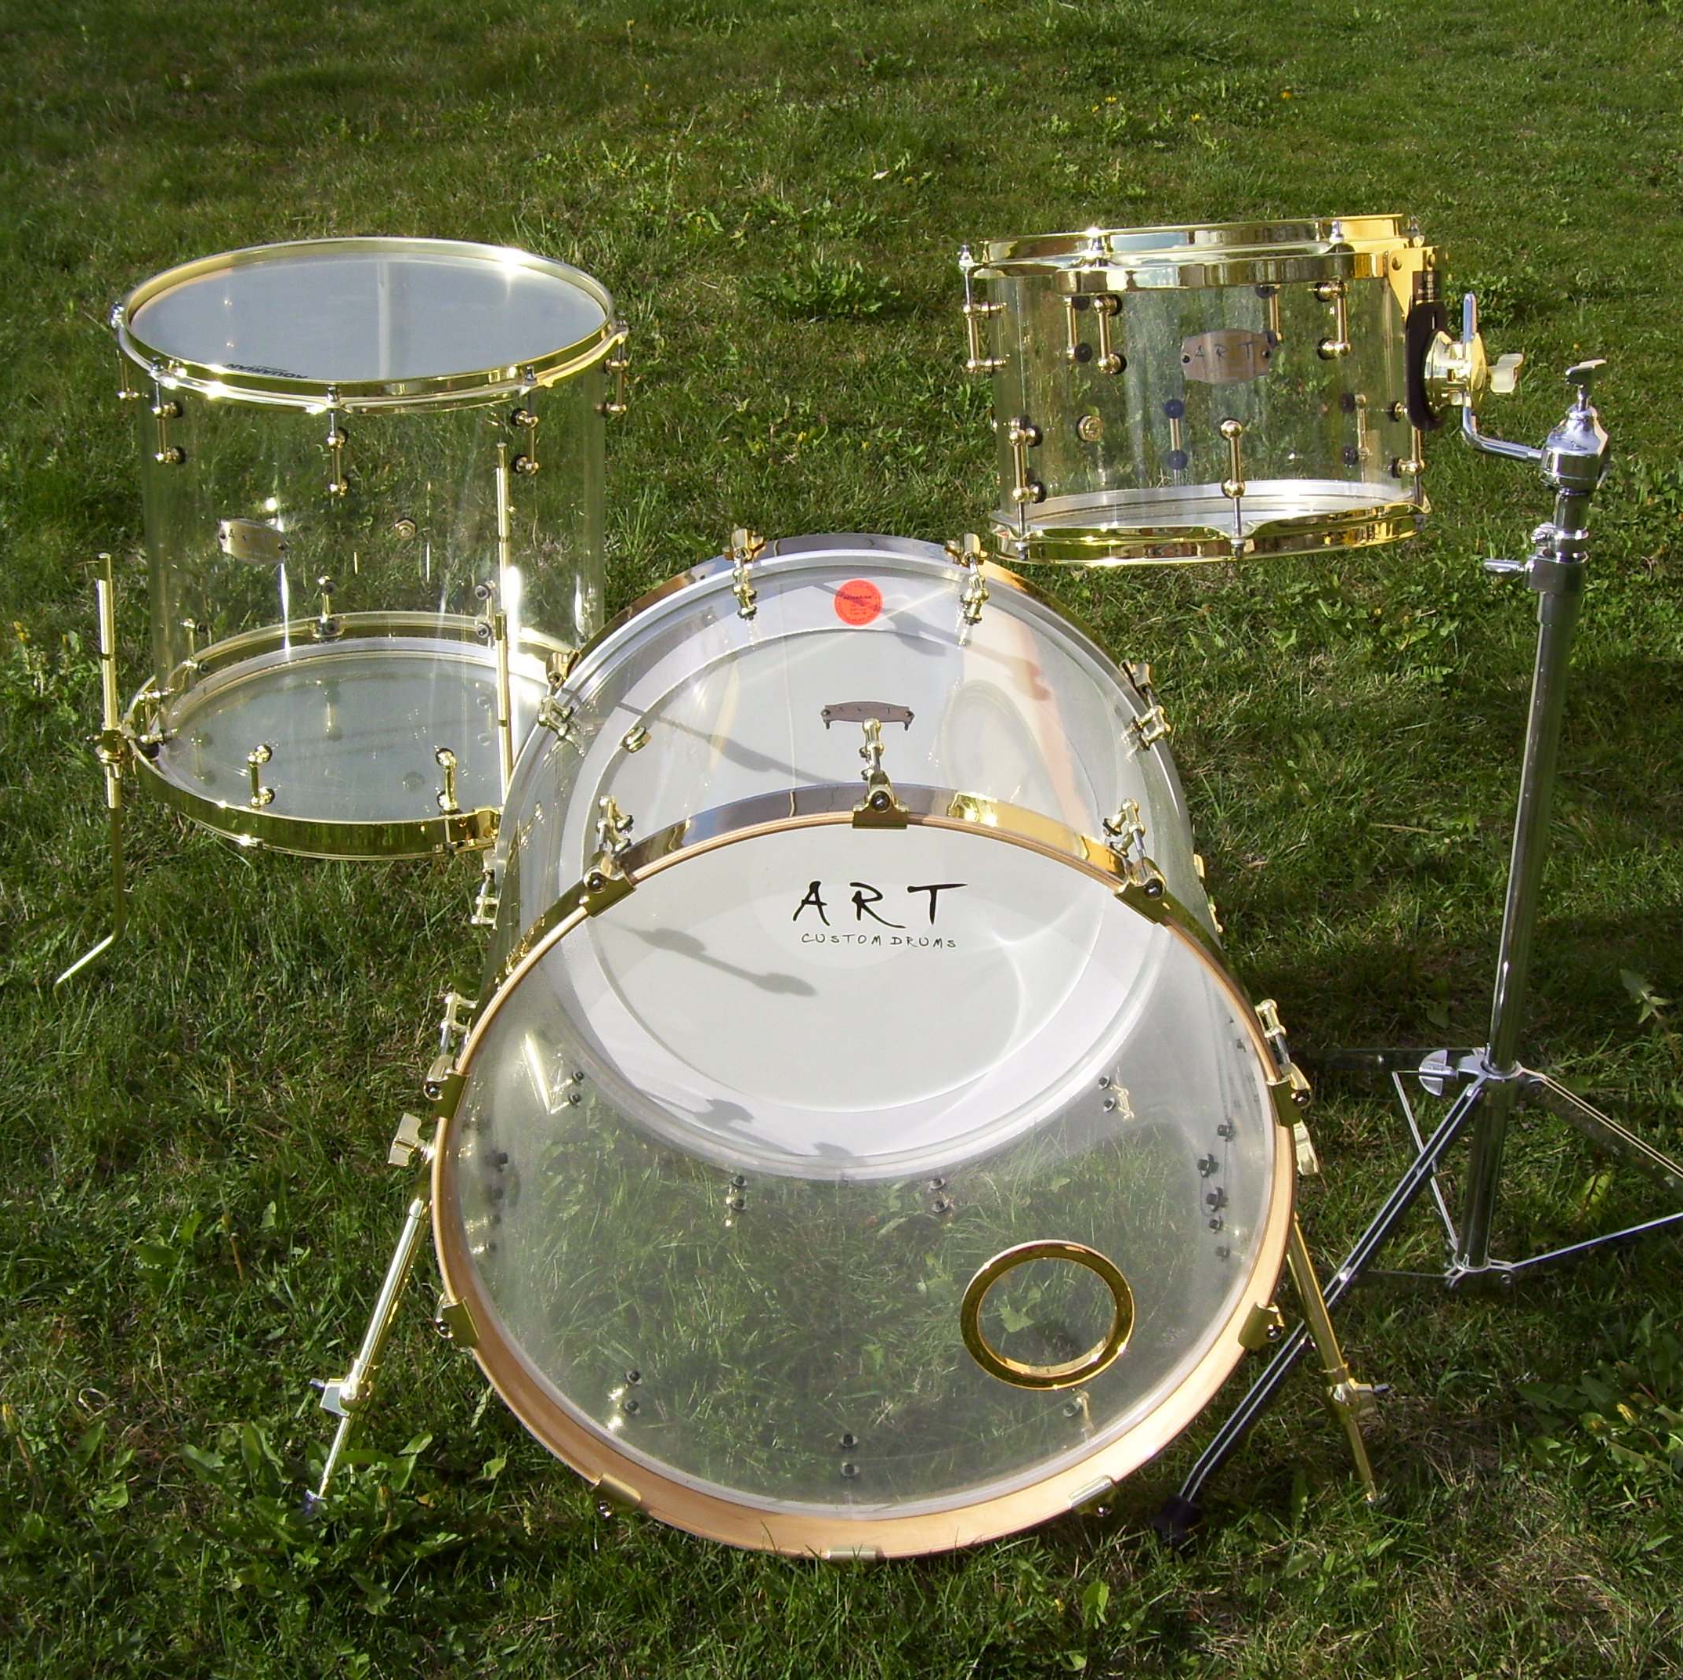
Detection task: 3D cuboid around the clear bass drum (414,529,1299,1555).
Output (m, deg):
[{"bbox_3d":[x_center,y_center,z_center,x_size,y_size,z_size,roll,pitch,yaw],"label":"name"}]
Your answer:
[{"bbox_3d":[0.011,0.135,2.264,0.615,0.605,0.595,0,23,-1],"label":"clear bass drum"}]

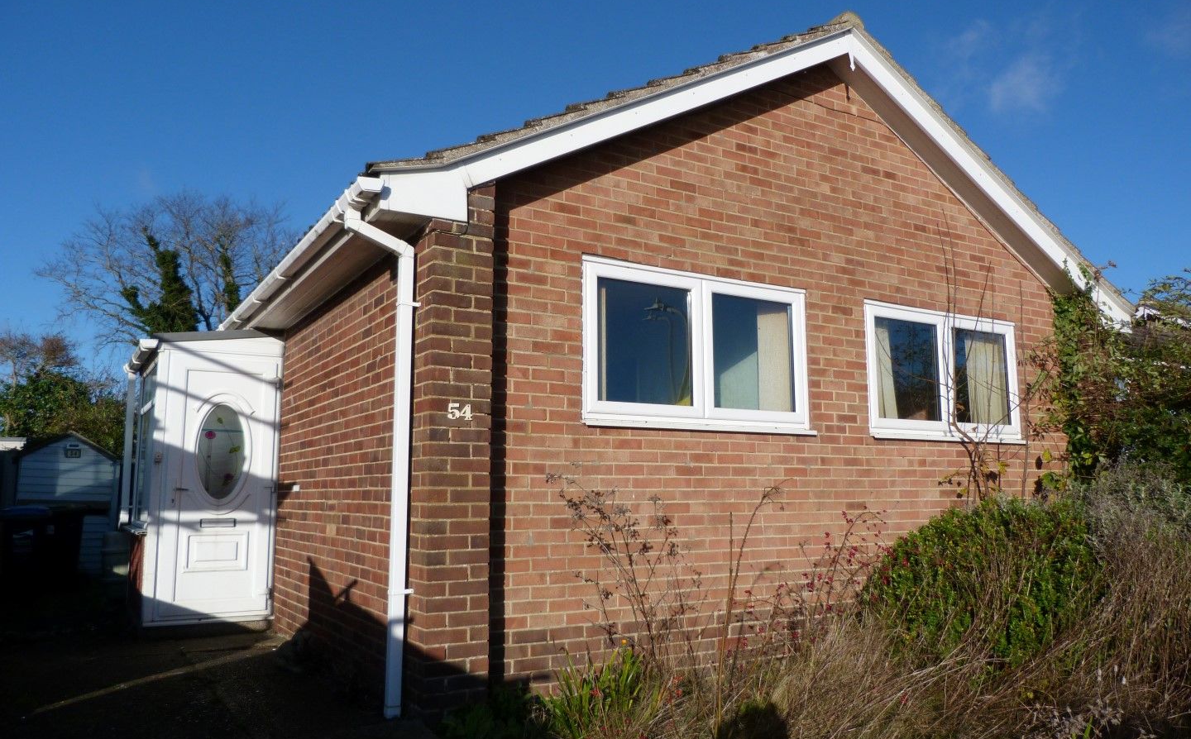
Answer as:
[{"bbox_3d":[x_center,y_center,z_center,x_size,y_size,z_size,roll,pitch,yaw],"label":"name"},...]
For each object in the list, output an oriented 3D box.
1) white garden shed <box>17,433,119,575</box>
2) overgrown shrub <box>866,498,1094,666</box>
[{"bbox_3d":[-7.630,1.916,12.366,1.250,1.950,1.800,5,-10,-31],"label":"white garden shed"},{"bbox_3d":[2.450,1.325,5.450,1.450,1.130,1.300,5,-10,-31],"label":"overgrown shrub"}]

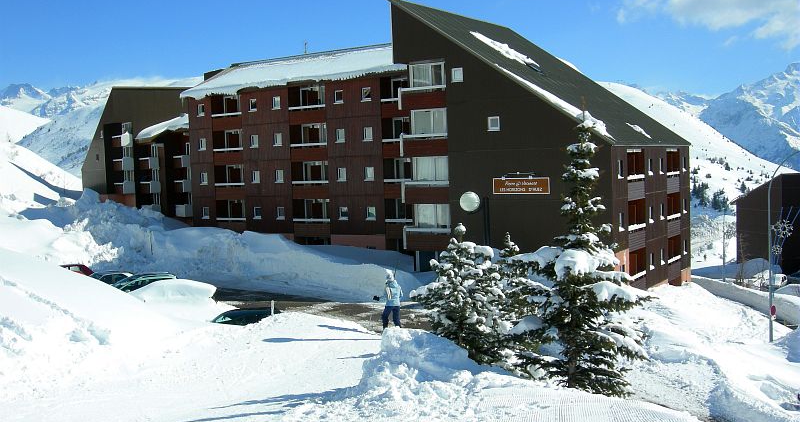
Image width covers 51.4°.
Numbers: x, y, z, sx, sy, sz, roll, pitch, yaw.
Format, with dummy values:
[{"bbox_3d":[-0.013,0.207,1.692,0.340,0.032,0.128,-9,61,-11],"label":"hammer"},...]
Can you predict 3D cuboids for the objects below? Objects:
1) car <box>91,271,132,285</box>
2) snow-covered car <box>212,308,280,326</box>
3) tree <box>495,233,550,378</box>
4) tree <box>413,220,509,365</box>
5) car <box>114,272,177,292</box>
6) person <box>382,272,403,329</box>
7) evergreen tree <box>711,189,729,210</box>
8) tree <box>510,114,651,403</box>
[{"bbox_3d":[-14.153,3.799,40.236,4.200,1.450,1.720,-4,4,-34],"label":"car"},{"bbox_3d":[-5.551,4.308,29.596,4.100,1.430,1.720,-4,4,-27],"label":"snow-covered car"},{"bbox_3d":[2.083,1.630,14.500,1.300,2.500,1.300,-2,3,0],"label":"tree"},{"bbox_3d":[0.965,1.420,13.500,1.550,2.450,1.550,-2,3,0],"label":"tree"},{"bbox_3d":[-10.179,3.313,31.389,4.200,1.480,1.720,-5,4,-42],"label":"car"},{"bbox_3d":[-0.214,2.399,22.300,0.450,1.680,0.550,-1,3,18],"label":"person"},{"bbox_3d":[99.844,-3.281,260.000,5.000,7.000,5.000,-2,3,0],"label":"evergreen tree"},{"bbox_3d":[2.799,0.690,12.900,2.000,4.300,2.000,-2,3,0],"label":"tree"}]

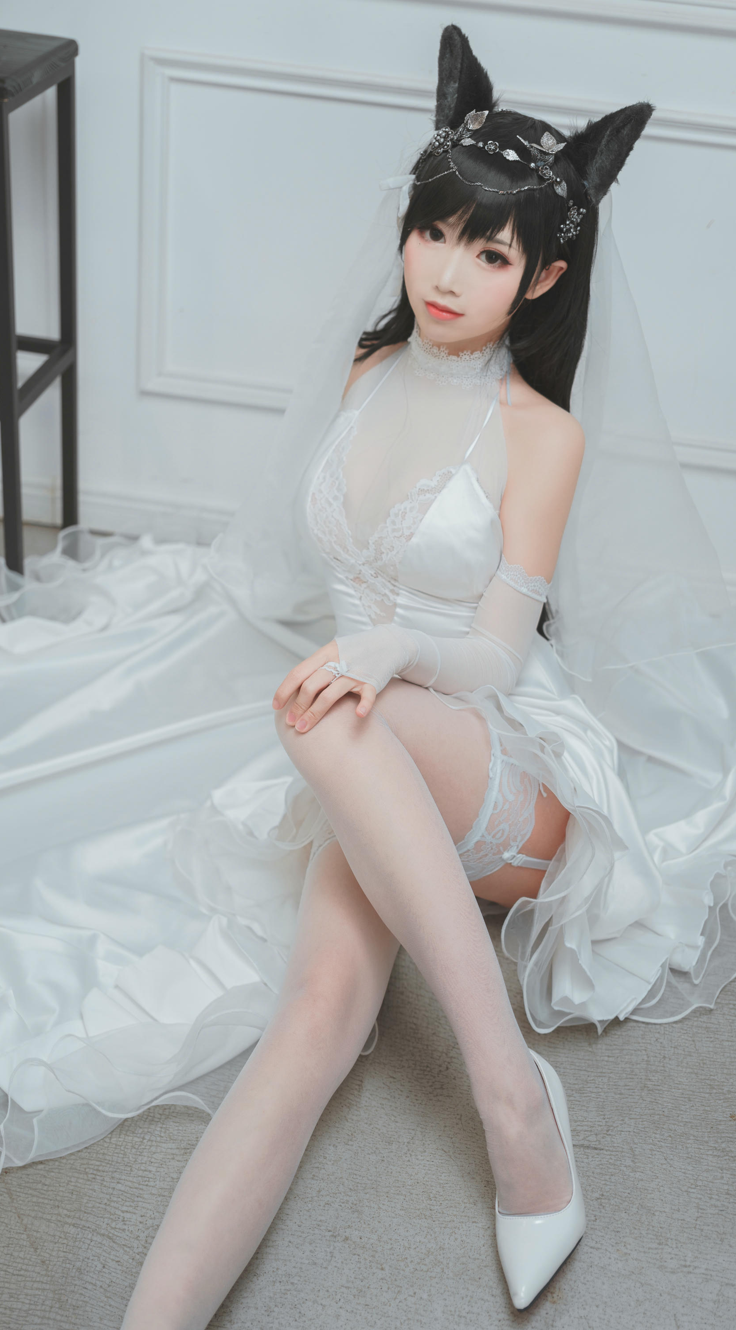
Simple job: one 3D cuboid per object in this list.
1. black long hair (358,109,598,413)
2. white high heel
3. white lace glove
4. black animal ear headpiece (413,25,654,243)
[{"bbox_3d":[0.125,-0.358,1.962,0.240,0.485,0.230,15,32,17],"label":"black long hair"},{"bbox_3d":[0.161,0.475,1.736,0.083,0.120,0.225,6,30,3],"label":"white high heel"},{"bbox_3d":[0.077,-0.023,1.699,0.290,0.125,0.120,-21,39,-36],"label":"white lace glove"},{"bbox_3d":[0.145,-0.509,1.811,0.220,0.155,0.120,24,32,13],"label":"black animal ear headpiece"}]

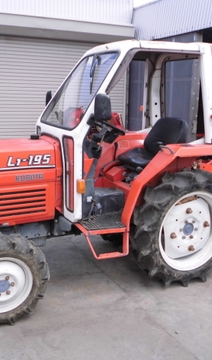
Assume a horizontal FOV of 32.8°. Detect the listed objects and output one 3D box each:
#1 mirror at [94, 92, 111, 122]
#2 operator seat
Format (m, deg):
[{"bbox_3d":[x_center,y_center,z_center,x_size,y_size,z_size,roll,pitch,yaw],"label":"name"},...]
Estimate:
[{"bbox_3d":[-0.019,-0.453,2.254,0.049,0.181,0.122,-11,19,-43],"label":"mirror"},{"bbox_3d":[0.358,-0.309,3.055,0.539,0.431,0.436,-4,16,-26],"label":"operator seat"}]

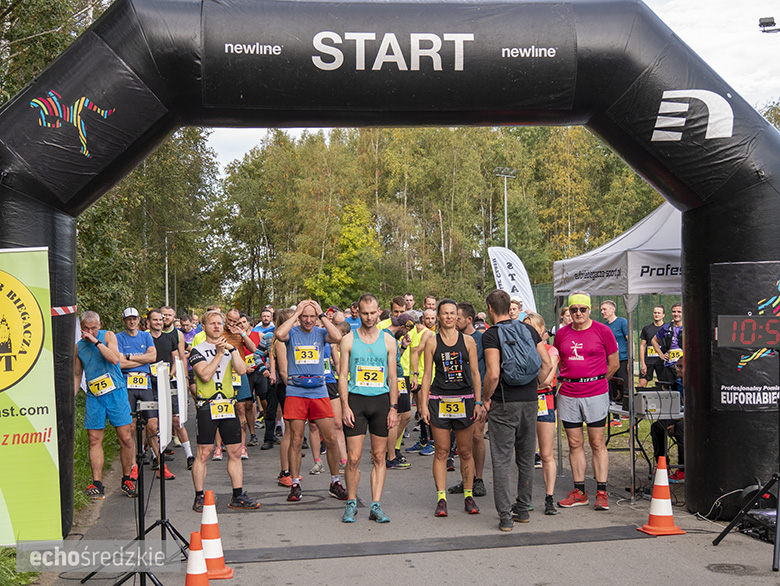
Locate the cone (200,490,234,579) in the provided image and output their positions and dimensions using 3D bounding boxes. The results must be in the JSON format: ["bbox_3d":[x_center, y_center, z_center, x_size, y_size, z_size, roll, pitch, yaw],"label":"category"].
[{"bbox_3d":[-1.160,1.551,8.181,0.285,0.545,0.285,-1,-1,-5],"label":"cone"}]

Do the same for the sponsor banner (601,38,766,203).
[{"bbox_3d":[2.330,-1.370,9.830,1.040,0.880,0.250,41,-13,-3],"label":"sponsor banner"}]

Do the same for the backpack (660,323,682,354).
[{"bbox_3d":[3.903,0.620,17.200,0.360,0.440,0.270,-1,-1,12],"label":"backpack"}]

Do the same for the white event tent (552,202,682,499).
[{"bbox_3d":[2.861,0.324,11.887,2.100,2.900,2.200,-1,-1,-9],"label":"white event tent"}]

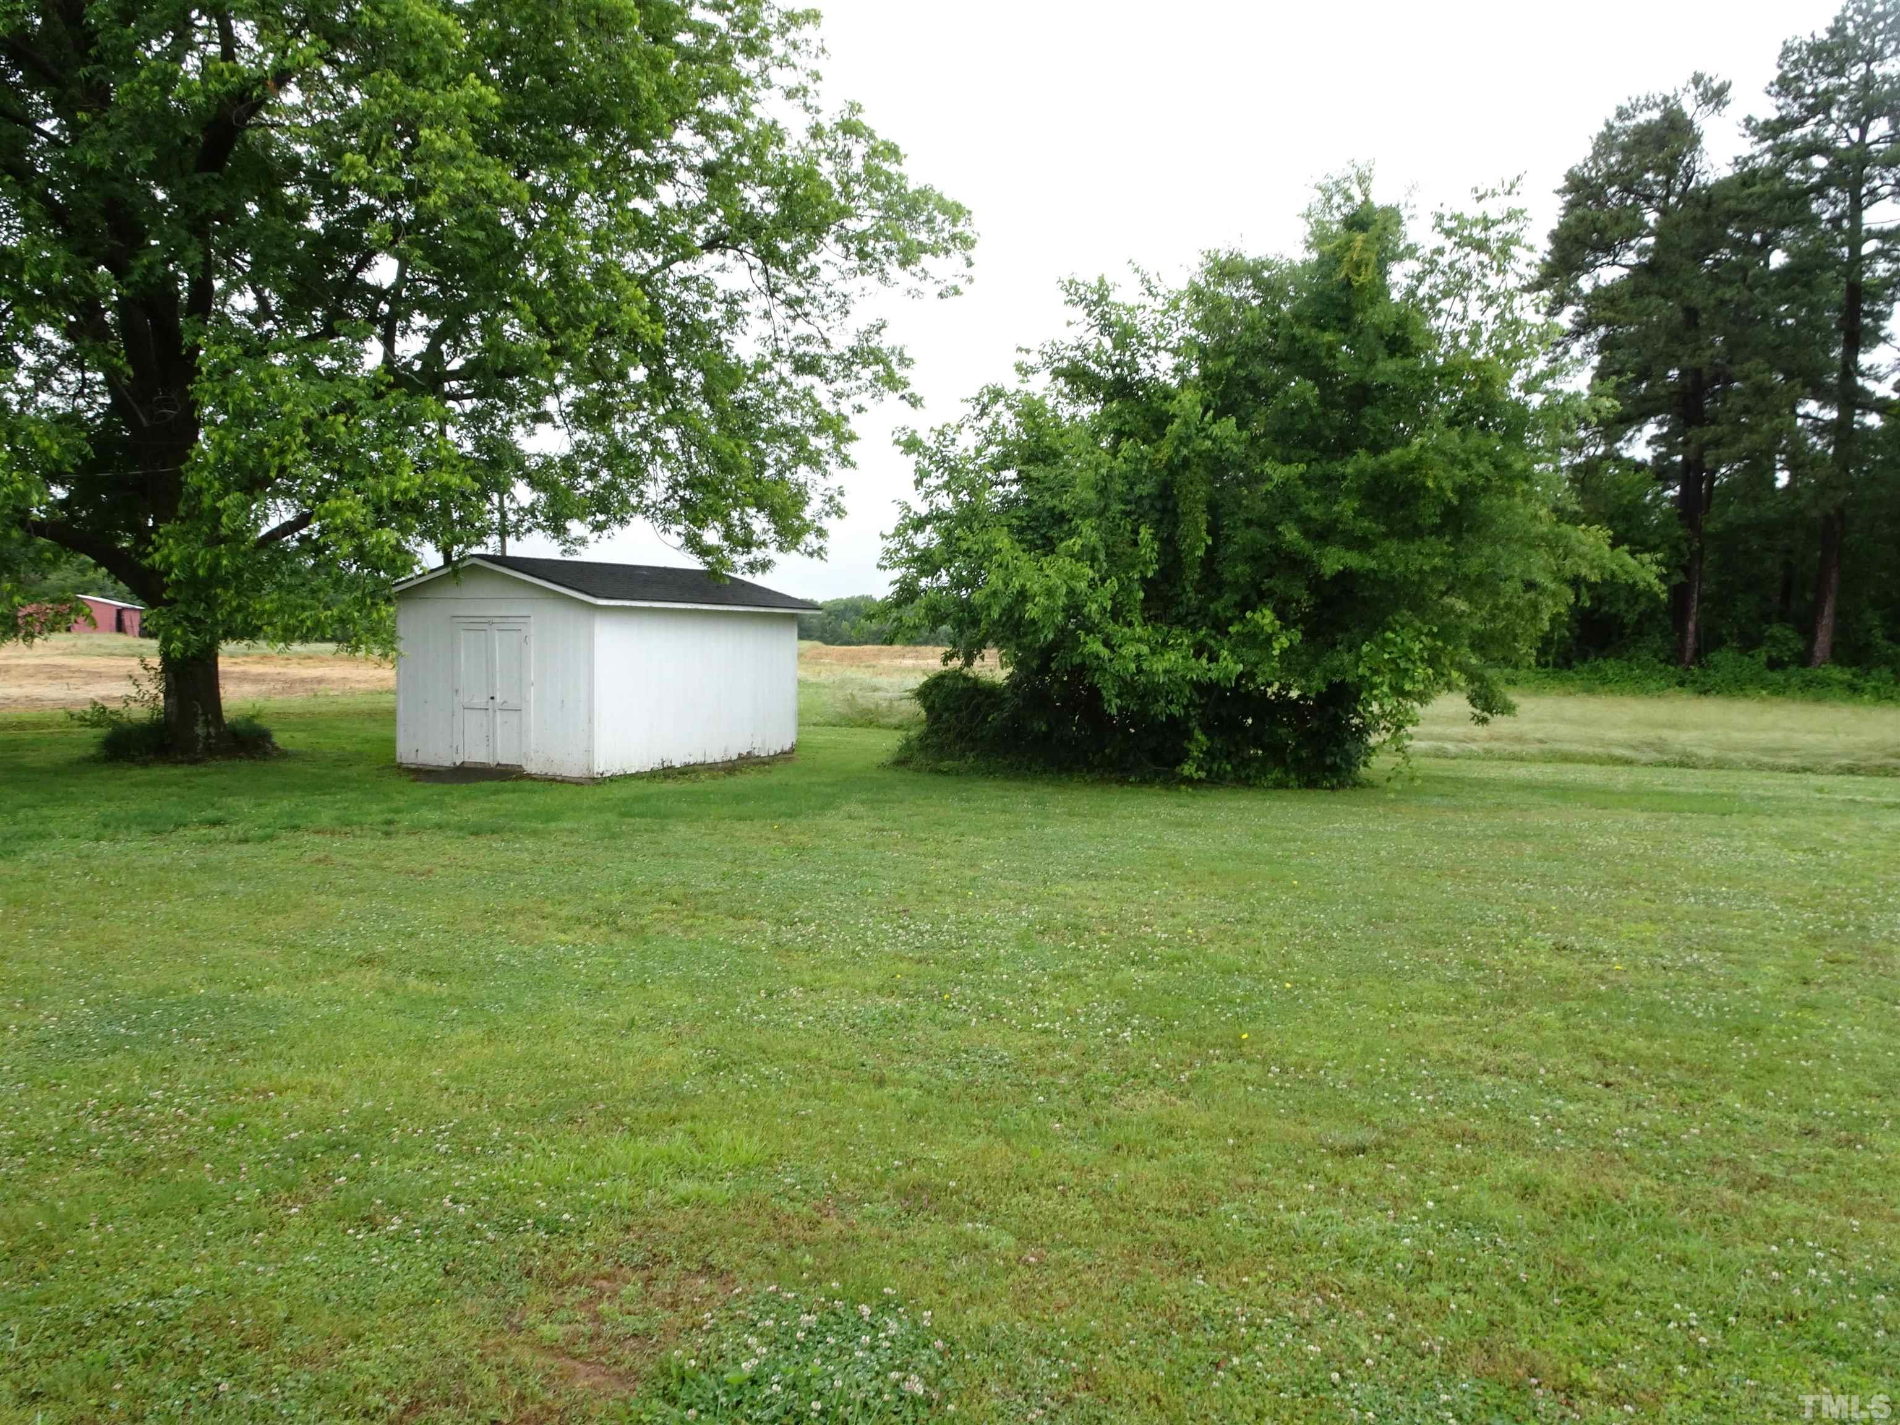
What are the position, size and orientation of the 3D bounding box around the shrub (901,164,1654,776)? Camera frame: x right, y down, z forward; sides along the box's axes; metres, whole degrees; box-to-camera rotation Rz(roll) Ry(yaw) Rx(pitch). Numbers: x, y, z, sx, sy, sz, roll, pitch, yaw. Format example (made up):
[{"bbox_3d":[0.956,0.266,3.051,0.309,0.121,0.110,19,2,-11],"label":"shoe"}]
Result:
[{"bbox_3d":[4.350,-3.294,18.355,10.200,8.200,7.500,0,3,0],"label":"shrub"}]

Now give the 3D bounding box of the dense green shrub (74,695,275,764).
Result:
[{"bbox_3d":[-12.000,0.209,20.538,3.000,1.000,2.000,0,3,0],"label":"dense green shrub"}]

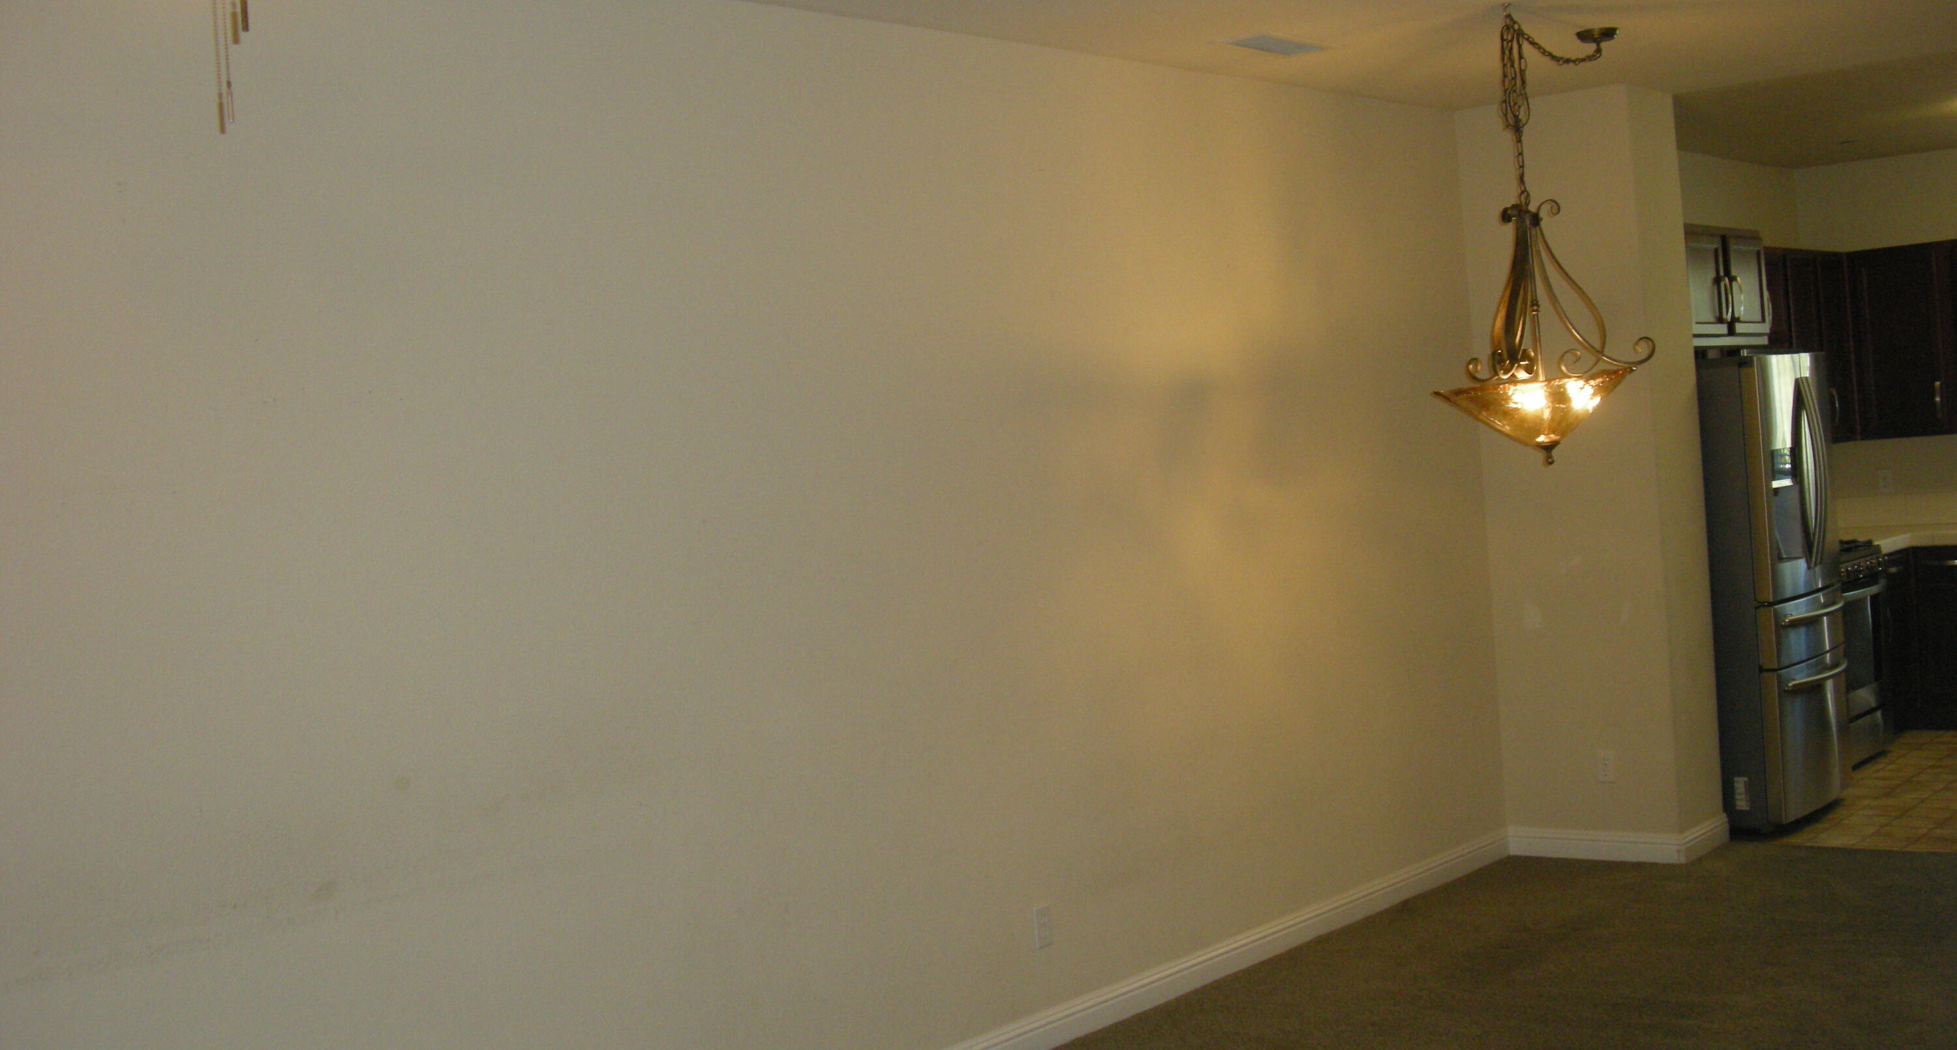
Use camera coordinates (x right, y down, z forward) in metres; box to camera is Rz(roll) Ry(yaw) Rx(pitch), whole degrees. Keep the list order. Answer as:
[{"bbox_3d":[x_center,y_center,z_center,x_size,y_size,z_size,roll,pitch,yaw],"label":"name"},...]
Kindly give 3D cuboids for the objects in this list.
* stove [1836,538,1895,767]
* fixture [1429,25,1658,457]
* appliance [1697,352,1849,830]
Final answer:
[{"bbox_3d":[3.550,0.578,9.146,0.670,0.940,0.770,-3,2,42],"label":"stove"},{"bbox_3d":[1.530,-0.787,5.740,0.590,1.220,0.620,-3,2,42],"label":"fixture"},{"bbox_3d":[2.874,0.246,8.176,0.900,1.770,0.900,-3,2,42],"label":"appliance"}]

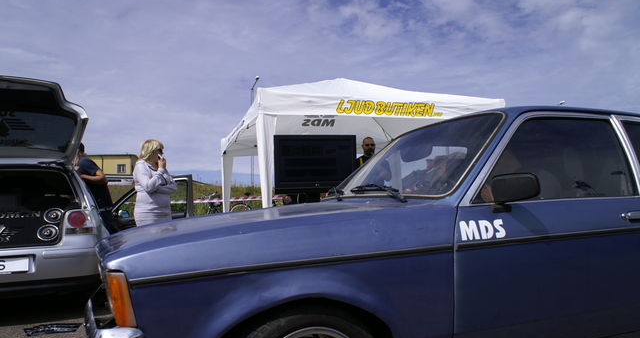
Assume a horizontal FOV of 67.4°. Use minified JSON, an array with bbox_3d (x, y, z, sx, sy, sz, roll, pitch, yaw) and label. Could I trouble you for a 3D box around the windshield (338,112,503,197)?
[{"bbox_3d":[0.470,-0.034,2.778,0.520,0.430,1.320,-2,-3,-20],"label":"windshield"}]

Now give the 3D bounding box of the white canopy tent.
[{"bbox_3d":[0.289,-0.005,7.229,3.050,2.950,3.200,0,-5,-16],"label":"white canopy tent"}]

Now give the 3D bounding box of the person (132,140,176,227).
[{"bbox_3d":[-1.771,0.517,5.129,0.440,1.680,0.480,-3,-5,18],"label":"person"}]

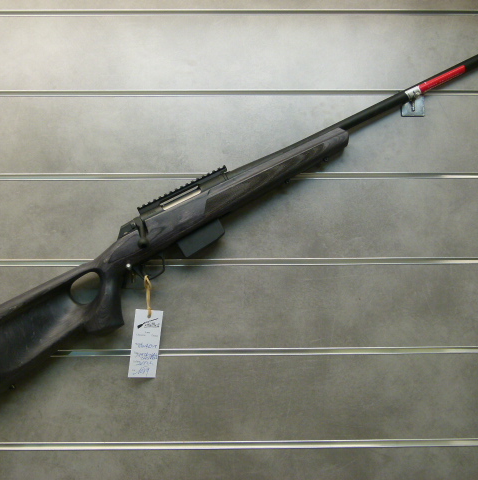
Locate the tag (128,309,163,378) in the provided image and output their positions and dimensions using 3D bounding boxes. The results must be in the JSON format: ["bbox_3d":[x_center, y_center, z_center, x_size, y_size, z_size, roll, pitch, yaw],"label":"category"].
[{"bbox_3d":[-0.151,0.169,1.023,0.044,0.107,0.002,6,-8,0],"label":"tag"}]

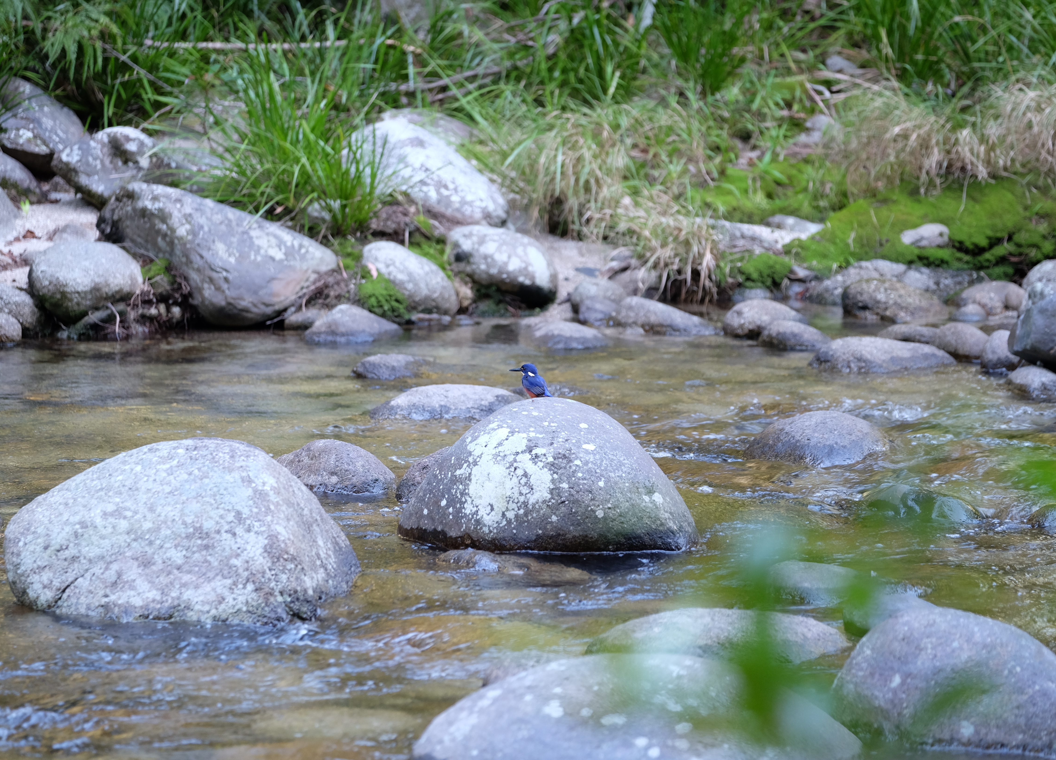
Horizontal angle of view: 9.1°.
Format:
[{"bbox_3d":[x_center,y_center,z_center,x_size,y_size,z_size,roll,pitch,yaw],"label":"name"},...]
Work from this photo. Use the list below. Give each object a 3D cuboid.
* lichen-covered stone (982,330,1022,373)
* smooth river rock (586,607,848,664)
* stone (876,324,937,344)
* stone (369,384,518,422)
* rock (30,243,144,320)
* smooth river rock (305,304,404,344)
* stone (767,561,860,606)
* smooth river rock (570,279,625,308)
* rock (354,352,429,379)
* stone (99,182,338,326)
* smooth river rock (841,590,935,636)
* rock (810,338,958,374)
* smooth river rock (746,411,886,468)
[{"bbox_3d":[1.608,-0.095,22.500,0.165,0.148,0.160,0,6,0],"label":"lichen-covered stone"},{"bbox_3d":[0.443,0.635,15.600,0.625,0.180,0.469,0,5,0],"label":"smooth river rock"},{"bbox_3d":[1.409,-0.163,24.500,0.256,0.084,0.190,0,6,0],"label":"stone"},{"bbox_3d":[-0.263,0.082,22.300,0.541,0.132,0.370,0,6,0],"label":"stone"},{"bbox_3d":[-1.677,-0.371,25.200,0.435,0.297,0.330,0,6,0],"label":"rock"},{"bbox_3d":[-0.645,-0.200,24.650,0.376,0.156,0.260,0,6,0],"label":"smooth river rock"},{"bbox_3d":[0.708,0.509,16.500,0.234,0.114,0.187,0,5,0],"label":"stone"},{"bbox_3d":[0.265,-0.305,25.000,0.218,0.149,0.185,0,5,0],"label":"smooth river rock"},{"bbox_3d":[-0.473,-0.034,22.800,0.266,0.110,0.199,0,5,0],"label":"rock"},{"bbox_3d":[-1.112,-0.453,23.900,0.860,0.500,0.520,0,6,0],"label":"stone"},{"bbox_3d":[0.964,0.617,17.300,0.299,0.134,0.230,0,6,0],"label":"smooth river rock"},{"bbox_3d":[1.201,-0.080,22.500,0.500,0.130,0.350,0,6,0],"label":"rock"},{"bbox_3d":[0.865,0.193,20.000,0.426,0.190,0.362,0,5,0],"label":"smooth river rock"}]

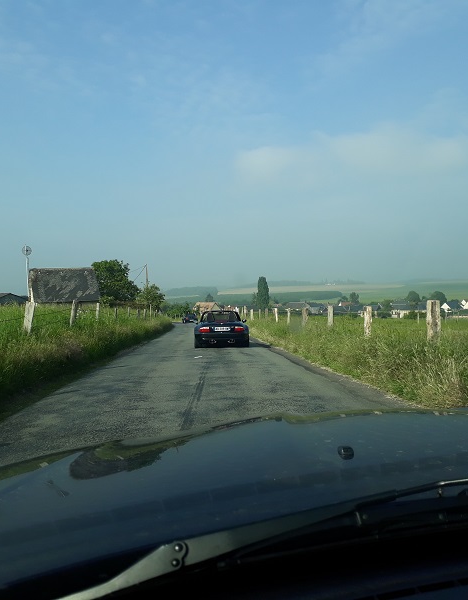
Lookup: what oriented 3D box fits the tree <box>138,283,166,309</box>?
[{"bbox_3d":[-10.119,0.062,77.000,3.700,4.100,3.600,0,-1,-3],"label":"tree"}]

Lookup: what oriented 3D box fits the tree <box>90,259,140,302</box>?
[{"bbox_3d":[-16.154,-1.346,84.000,7.000,8.000,7.000,0,-1,-3],"label":"tree"}]

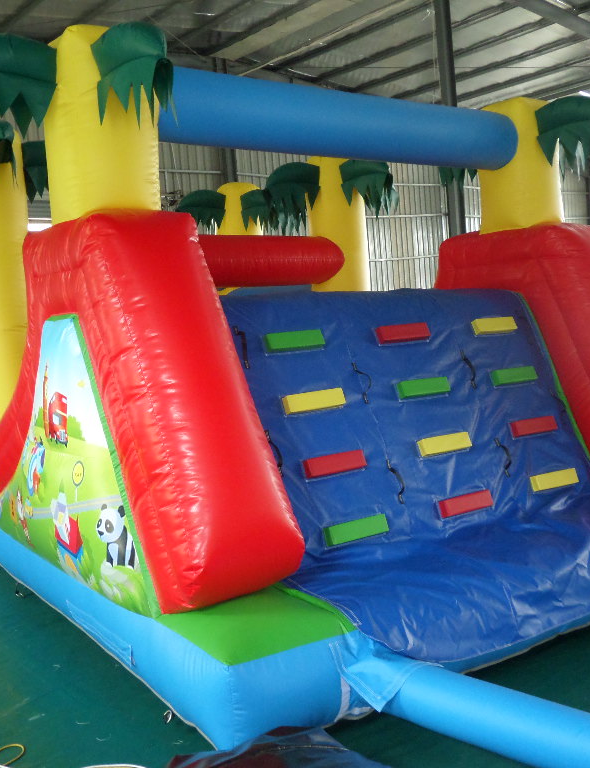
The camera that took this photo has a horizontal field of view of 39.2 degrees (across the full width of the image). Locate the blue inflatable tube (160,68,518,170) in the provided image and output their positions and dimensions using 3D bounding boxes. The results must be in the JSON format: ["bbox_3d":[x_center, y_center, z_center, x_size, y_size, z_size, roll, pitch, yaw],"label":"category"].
[{"bbox_3d":[0.328,-1.513,4.838,2.618,0.400,0.400,-7,6,-34],"label":"blue inflatable tube"}]

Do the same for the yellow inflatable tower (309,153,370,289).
[{"bbox_3d":[0.412,-0.783,7.344,0.520,2.606,0.520,-7,6,-34],"label":"yellow inflatable tower"}]

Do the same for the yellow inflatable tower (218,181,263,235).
[{"bbox_3d":[-0.529,-0.858,8.879,0.520,2.606,0.520,-7,6,-34],"label":"yellow inflatable tower"}]

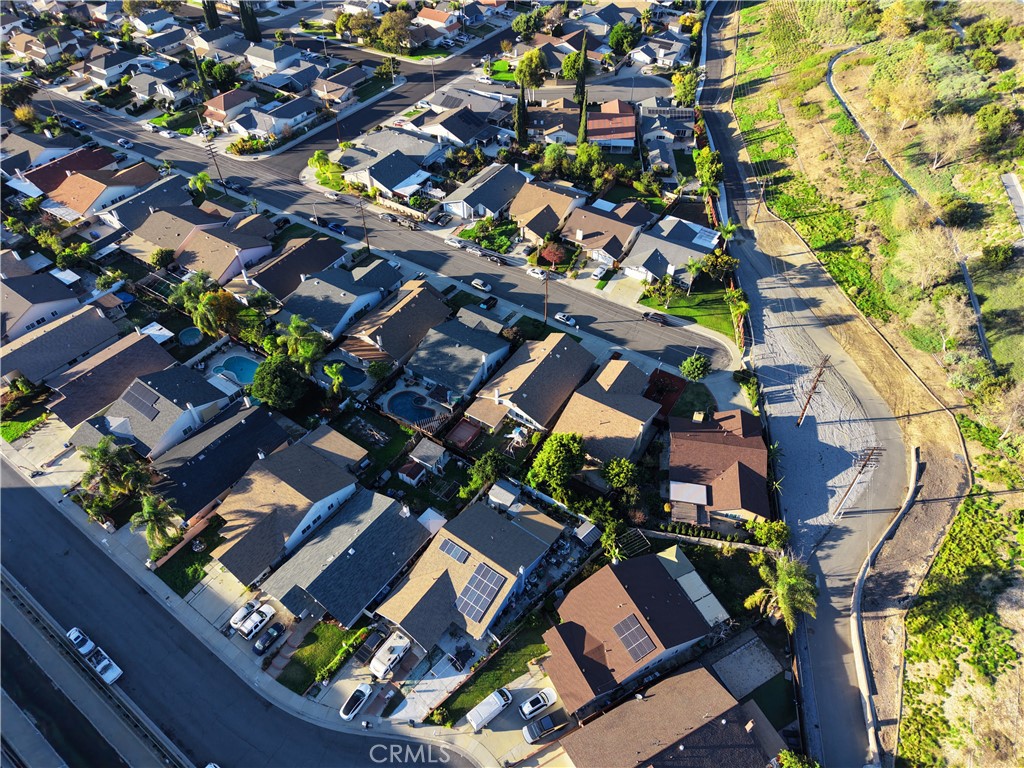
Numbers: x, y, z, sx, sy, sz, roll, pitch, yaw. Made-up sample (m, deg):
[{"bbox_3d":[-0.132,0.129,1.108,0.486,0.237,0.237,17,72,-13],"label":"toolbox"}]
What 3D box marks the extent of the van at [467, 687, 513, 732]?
[{"bbox_3d":[-2.763,40.729,85.212,5.850,2.500,2.050,-28,51,-25],"label":"van"}]

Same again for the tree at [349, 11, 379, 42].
[{"bbox_3d":[-54.129,-131.194,249.691,10.000,10.400,9.600,-1,46,0],"label":"tree"}]

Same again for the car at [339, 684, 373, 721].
[{"bbox_3d":[-19.851,40.477,86.579,1.870,1.450,4.720,24,50,22],"label":"car"}]

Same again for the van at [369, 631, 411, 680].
[{"bbox_3d":[-16.390,36.530,91.600,2.300,2.600,5.500,23,48,23],"label":"van"}]

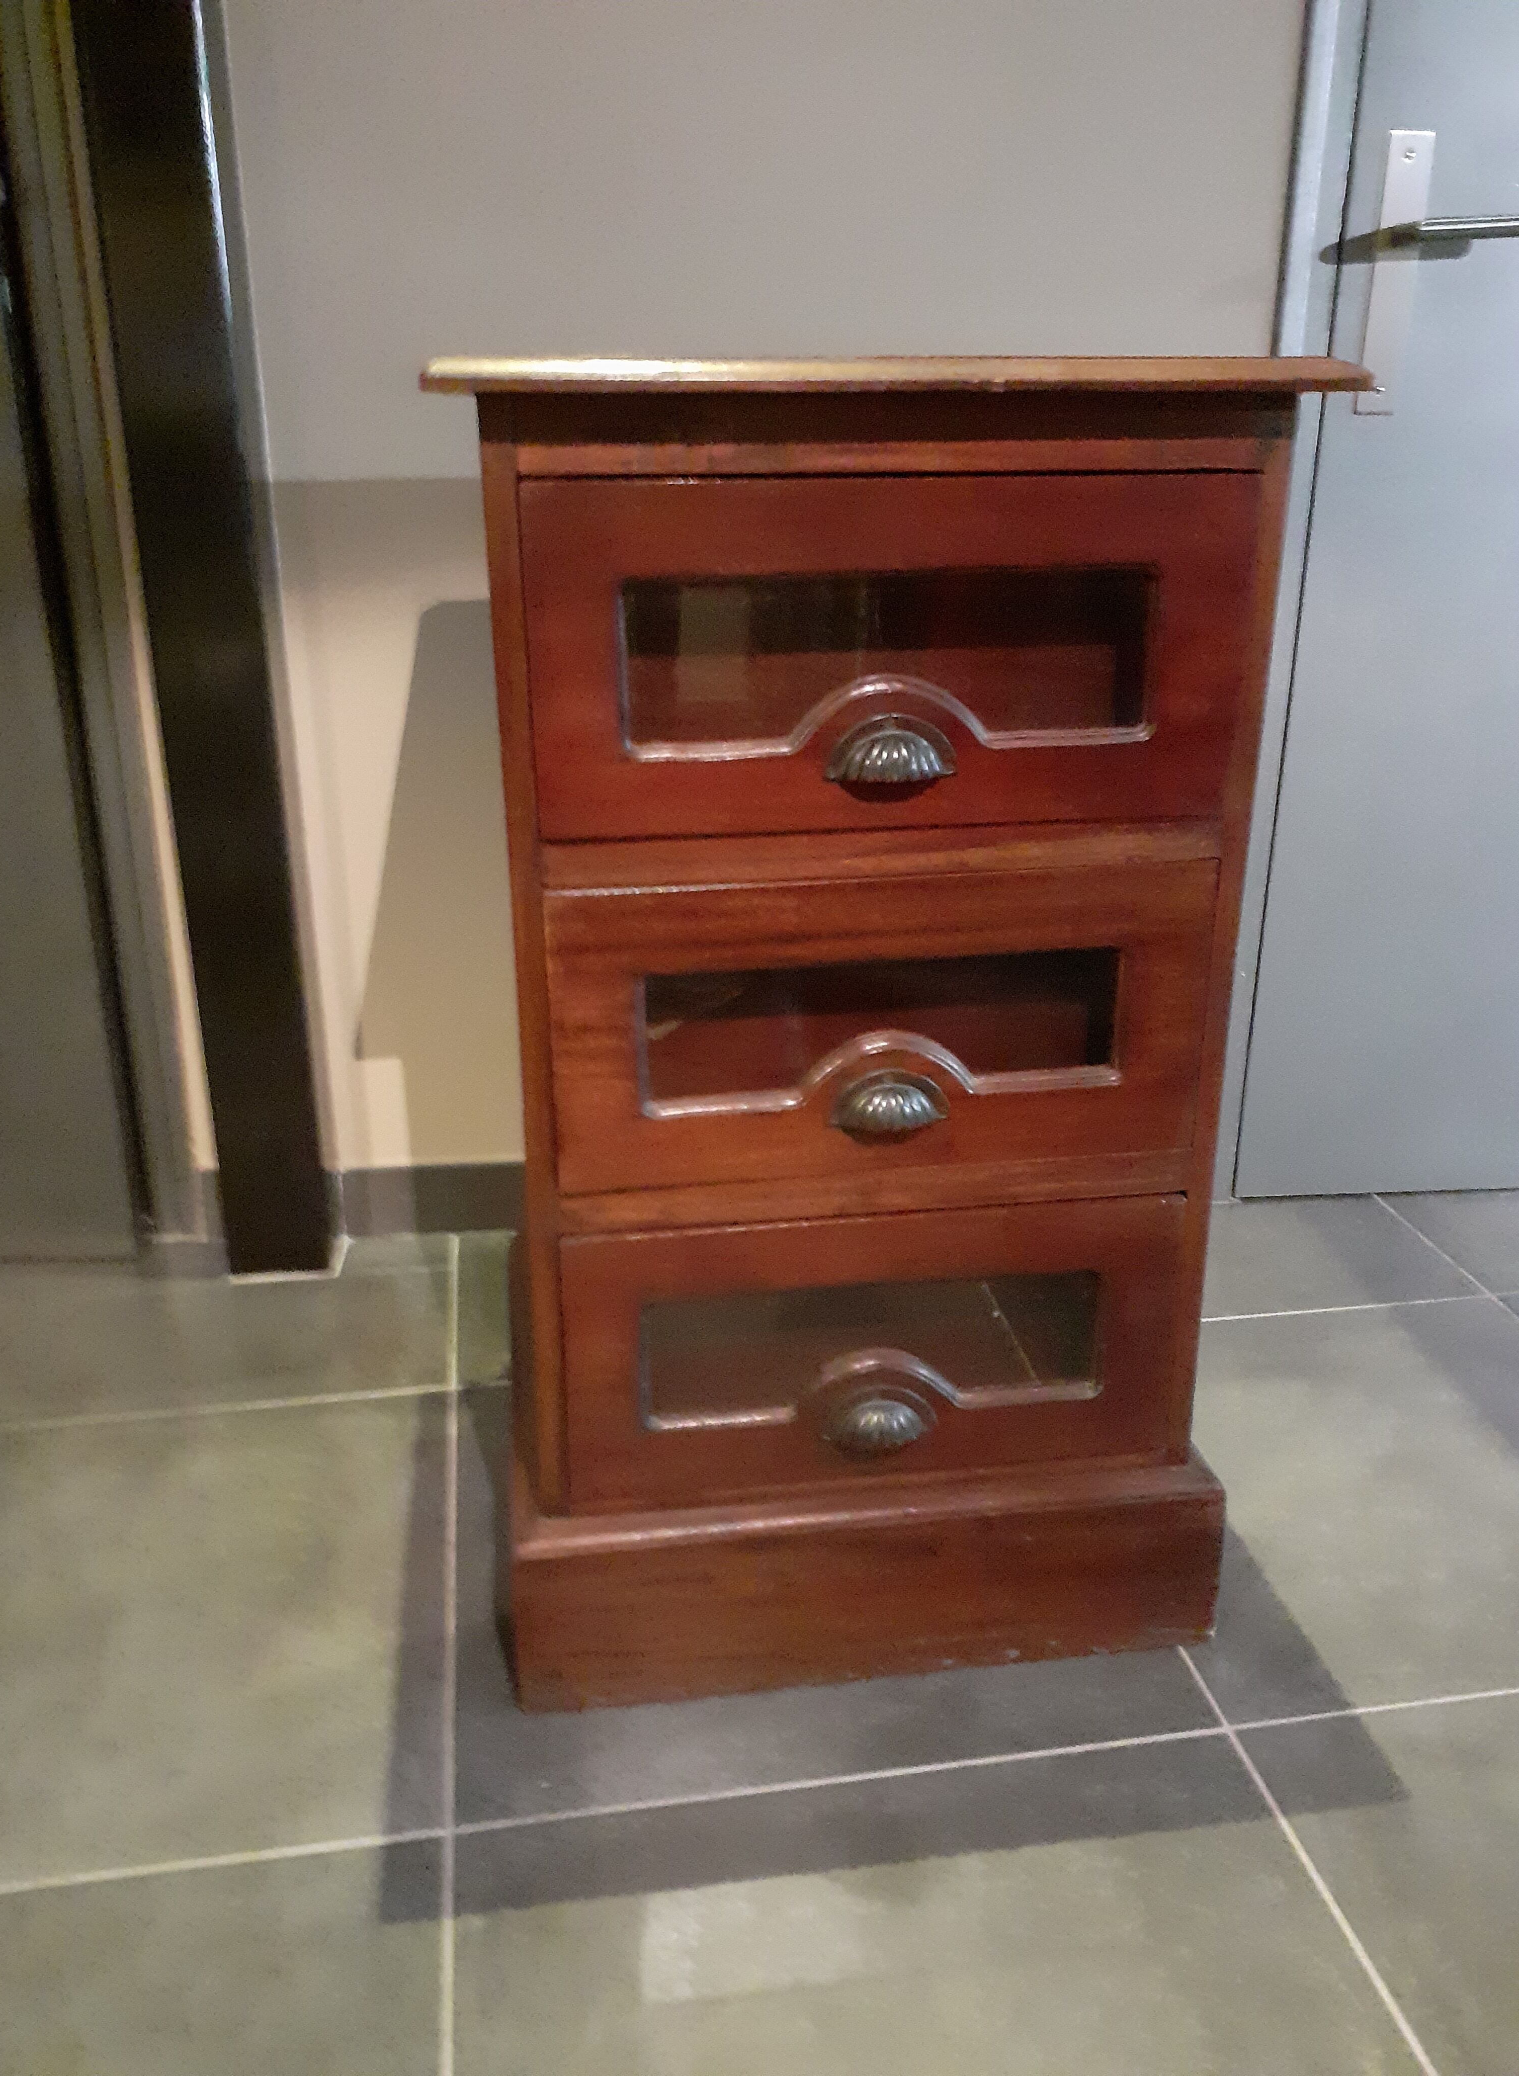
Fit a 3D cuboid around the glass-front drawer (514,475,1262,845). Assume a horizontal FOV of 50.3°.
[{"bbox_3d":[0.059,-0.260,1.043,0.414,0.198,0.280,-3,20,-8],"label":"glass-front drawer"}]

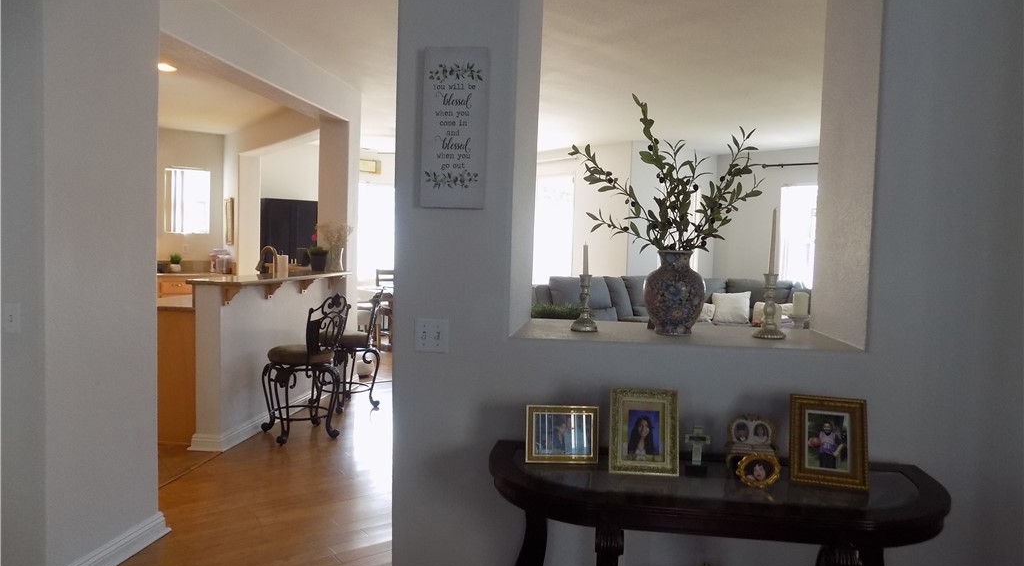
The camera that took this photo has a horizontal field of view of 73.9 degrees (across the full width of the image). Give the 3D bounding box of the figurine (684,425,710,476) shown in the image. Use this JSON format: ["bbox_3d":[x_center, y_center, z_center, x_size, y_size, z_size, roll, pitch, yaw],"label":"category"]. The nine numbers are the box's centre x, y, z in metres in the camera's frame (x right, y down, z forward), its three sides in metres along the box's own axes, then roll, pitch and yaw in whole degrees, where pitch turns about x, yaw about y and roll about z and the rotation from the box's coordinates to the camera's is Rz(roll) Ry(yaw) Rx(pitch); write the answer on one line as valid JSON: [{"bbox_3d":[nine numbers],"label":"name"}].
[{"bbox_3d":[0.522,0.473,1.925,0.069,0.138,0.040,2,3,8],"label":"figurine"}]

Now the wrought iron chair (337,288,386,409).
[{"bbox_3d":[-1.397,0.527,5.757,0.582,0.992,0.523,1,3,-15],"label":"wrought iron chair"}]

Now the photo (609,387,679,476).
[{"bbox_3d":[0.375,0.422,1.946,0.191,0.238,0.049,2,-13,4],"label":"photo"}]

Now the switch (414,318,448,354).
[{"bbox_3d":[-0.263,0.172,2.215,0.114,0.115,0.012,2,3,7],"label":"switch"}]

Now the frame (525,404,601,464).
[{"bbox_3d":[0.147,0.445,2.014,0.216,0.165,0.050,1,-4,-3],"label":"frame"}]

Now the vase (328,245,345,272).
[{"bbox_3d":[-1.572,-0.213,6.075,0.146,0.232,0.146,2,3,7],"label":"vase"}]

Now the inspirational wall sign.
[{"bbox_3d":[-0.184,-0.495,2.186,0.205,0.512,0.030,2,3,8],"label":"inspirational wall sign"}]

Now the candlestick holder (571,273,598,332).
[{"bbox_3d":[0.265,0.068,2.455,0.097,0.194,0.097,2,3,7],"label":"candlestick holder"}]

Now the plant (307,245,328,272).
[{"bbox_3d":[-1.711,-0.222,5.994,0.185,0.230,0.185,2,3,8],"label":"plant"}]

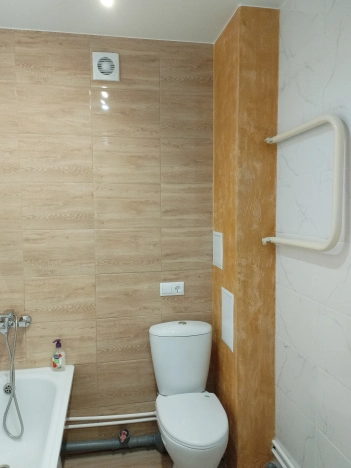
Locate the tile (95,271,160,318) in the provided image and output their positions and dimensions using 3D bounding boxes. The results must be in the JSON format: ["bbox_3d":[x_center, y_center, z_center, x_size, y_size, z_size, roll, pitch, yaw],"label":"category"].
[{"bbox_3d":[-0.284,0.381,2.172,0.401,0.273,0.015,-1,4,-10],"label":"tile"}]

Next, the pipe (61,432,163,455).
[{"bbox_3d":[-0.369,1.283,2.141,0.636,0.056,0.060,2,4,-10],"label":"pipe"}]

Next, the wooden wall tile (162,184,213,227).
[{"bbox_3d":[0.075,-0.174,2.194,0.335,0.272,0.009,-1,4,-12],"label":"wooden wall tile"}]

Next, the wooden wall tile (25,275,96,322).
[{"bbox_3d":[-0.681,0.389,2.099,0.401,0.273,0.015,-1,4,-10],"label":"wooden wall tile"}]

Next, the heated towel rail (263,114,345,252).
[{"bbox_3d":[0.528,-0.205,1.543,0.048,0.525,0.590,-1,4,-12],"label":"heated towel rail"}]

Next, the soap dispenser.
[{"bbox_3d":[-0.676,0.705,2.034,0.074,0.188,0.050,1,4,16],"label":"soap dispenser"}]

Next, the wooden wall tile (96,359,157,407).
[{"bbox_3d":[-0.281,0.929,2.214,0.401,0.273,0.015,-1,4,-10],"label":"wooden wall tile"}]

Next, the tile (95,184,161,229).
[{"bbox_3d":[-0.284,-0.167,2.115,0.400,0.270,0.014,-1,4,-10],"label":"tile"}]

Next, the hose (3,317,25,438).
[{"bbox_3d":[-0.870,0.769,1.890,0.105,0.650,0.105,-1,4,-12],"label":"hose"}]

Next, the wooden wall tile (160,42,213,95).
[{"bbox_3d":[0.069,-0.996,2.138,0.335,0.290,0.009,-1,4,-12],"label":"wooden wall tile"}]

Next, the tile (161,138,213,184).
[{"bbox_3d":[0.070,-0.445,2.156,0.320,0.270,0.014,-1,4,-10],"label":"tile"}]

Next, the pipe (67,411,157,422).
[{"bbox_3d":[-0.382,1.114,2.148,0.547,0.025,0.025,1,4,-10],"label":"pipe"}]

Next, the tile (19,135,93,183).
[{"bbox_3d":[-0.685,-0.433,2.035,0.401,0.273,0.015,-1,4,-10],"label":"tile"}]

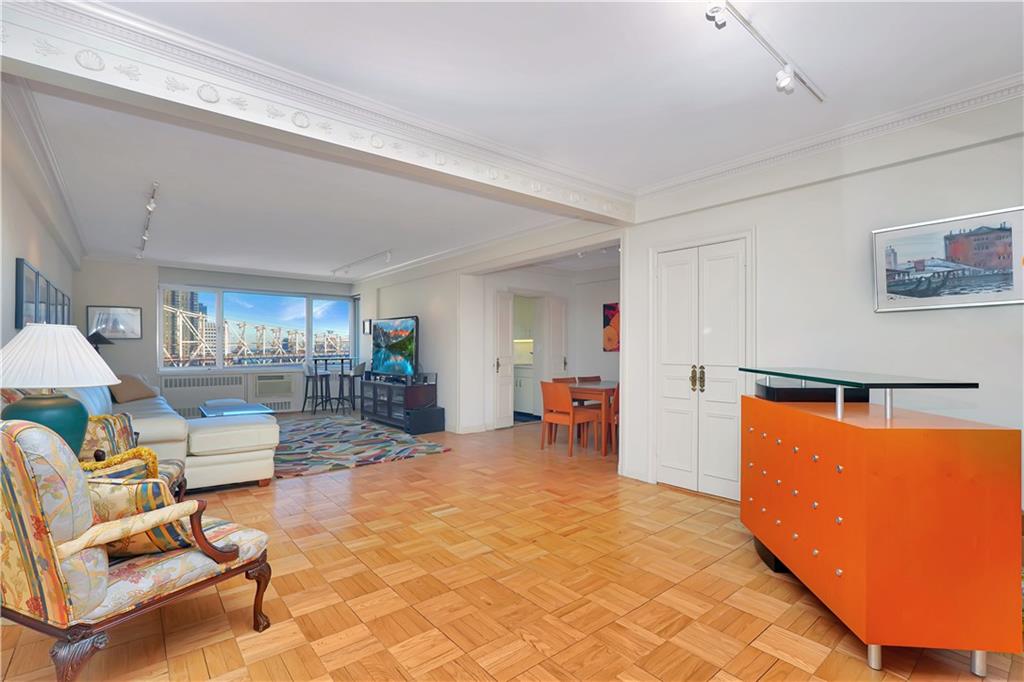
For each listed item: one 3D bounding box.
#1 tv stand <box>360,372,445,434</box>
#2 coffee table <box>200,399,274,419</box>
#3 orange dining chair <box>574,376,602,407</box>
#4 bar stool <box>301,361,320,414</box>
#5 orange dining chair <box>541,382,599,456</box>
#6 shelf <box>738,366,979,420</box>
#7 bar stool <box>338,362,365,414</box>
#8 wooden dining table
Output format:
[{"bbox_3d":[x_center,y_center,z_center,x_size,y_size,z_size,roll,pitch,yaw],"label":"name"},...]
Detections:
[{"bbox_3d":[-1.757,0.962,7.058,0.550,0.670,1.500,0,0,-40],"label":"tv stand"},{"bbox_3d":[-3.481,1.073,5.752,0.670,0.430,0.980,0,0,-40],"label":"coffee table"},{"bbox_3d":[1.202,0.890,6.103,0.450,0.800,0.480,0,0,-40],"label":"orange dining chair"},{"bbox_3d":[-3.520,0.839,8.250,0.460,0.930,0.420,0,0,-40],"label":"bar stool"},{"bbox_3d":[0.673,0.878,5.357,0.500,0.815,0.460,0,0,-40],"label":"orange dining chair"},{"bbox_3d":[1.546,0.248,2.232,0.390,0.170,1.145,0,0,5],"label":"shelf"},{"bbox_3d":[-2.970,0.846,8.430,0.460,0.920,0.420,0,0,-40],"label":"bar stool"},{"bbox_3d":[1.227,0.913,5.757,1.300,0.750,0.920,0,0,-40],"label":"wooden dining table"}]

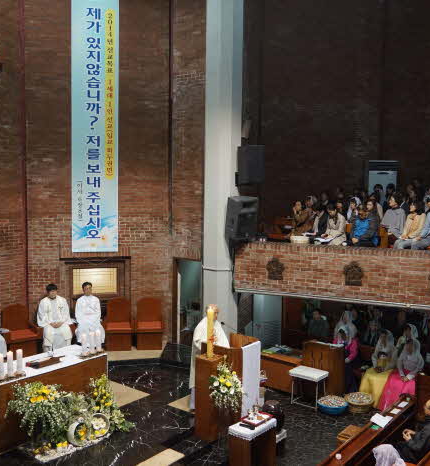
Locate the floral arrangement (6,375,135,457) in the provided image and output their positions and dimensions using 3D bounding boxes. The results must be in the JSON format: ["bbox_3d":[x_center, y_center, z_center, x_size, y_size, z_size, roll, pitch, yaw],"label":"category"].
[{"bbox_3d":[-1.994,2.490,7.643,0.700,0.770,1.550,5,6,38],"label":"floral arrangement"}]

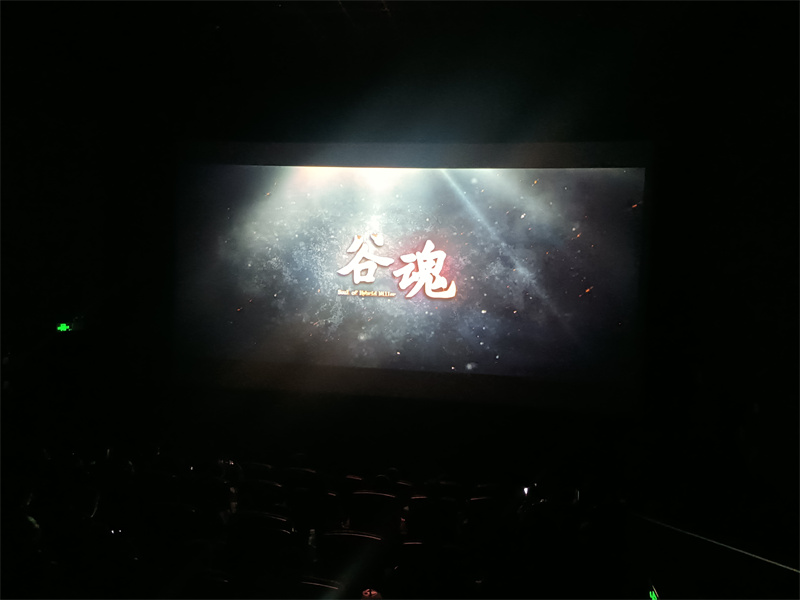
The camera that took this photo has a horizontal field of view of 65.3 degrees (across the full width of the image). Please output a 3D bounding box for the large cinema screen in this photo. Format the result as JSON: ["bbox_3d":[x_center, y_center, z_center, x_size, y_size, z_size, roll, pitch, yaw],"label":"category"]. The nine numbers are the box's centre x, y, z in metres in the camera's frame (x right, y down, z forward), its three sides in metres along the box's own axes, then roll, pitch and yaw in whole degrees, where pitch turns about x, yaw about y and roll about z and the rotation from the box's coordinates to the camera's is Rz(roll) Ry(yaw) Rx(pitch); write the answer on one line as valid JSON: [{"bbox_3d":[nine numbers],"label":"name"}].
[{"bbox_3d":[-0.041,-0.653,13.342,10.200,5.450,0.200,2,1,9],"label":"large cinema screen"}]

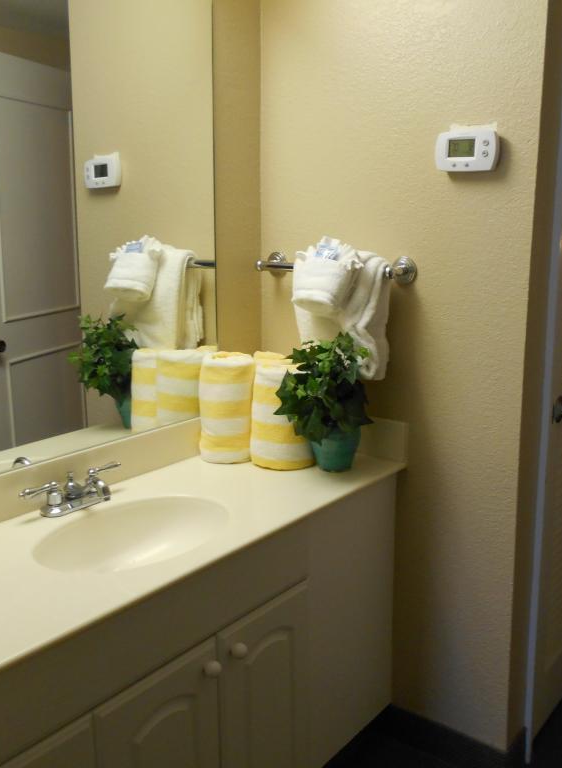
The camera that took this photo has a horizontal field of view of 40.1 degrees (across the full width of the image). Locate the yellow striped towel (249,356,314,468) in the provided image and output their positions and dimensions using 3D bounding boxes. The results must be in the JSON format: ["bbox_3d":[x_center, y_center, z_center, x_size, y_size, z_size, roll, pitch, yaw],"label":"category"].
[{"bbox_3d":[0.004,0.077,2.056,0.171,0.277,0.171,-1,12,0],"label":"yellow striped towel"}]

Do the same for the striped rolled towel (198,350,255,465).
[{"bbox_3d":[-0.147,0.064,2.109,0.143,0.283,0.143,-1,12,0],"label":"striped rolled towel"}]

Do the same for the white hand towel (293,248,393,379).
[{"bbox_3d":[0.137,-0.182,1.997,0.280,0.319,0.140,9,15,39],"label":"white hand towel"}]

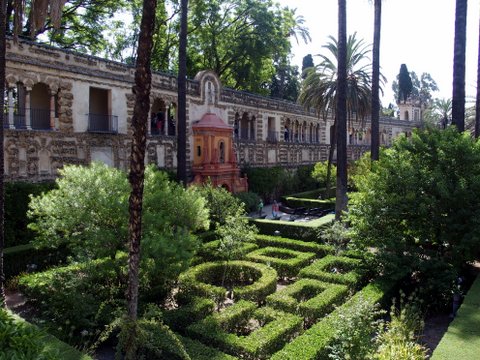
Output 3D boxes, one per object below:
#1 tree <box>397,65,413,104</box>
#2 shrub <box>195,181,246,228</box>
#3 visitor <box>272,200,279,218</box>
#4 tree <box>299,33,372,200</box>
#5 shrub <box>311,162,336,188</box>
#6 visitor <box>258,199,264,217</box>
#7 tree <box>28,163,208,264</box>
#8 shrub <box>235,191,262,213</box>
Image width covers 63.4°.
[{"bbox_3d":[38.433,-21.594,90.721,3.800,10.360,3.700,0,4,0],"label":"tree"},{"bbox_3d":[-1.569,2.052,29.714,4.000,3.880,3.700,0,4,0],"label":"shrub"},{"bbox_3d":[3.390,2.676,36.774,0.520,1.660,0.420,-1,4,-17],"label":"visitor"},{"bbox_3d":[11.552,-6.835,44.633,9.600,19.540,9.400,0,4,0],"label":"tree"},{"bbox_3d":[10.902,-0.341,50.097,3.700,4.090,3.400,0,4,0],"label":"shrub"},{"bbox_3d":[2.045,2.631,37.272,0.420,1.680,0.500,3,5,41],"label":"visitor"},{"bbox_3d":[-6.364,1.800,20.173,8.700,5.310,7.300,-1,4,-17],"label":"tree"},{"bbox_3d":[0.844,2.234,38.548,2.800,2.290,2.600,0,4,0],"label":"shrub"}]

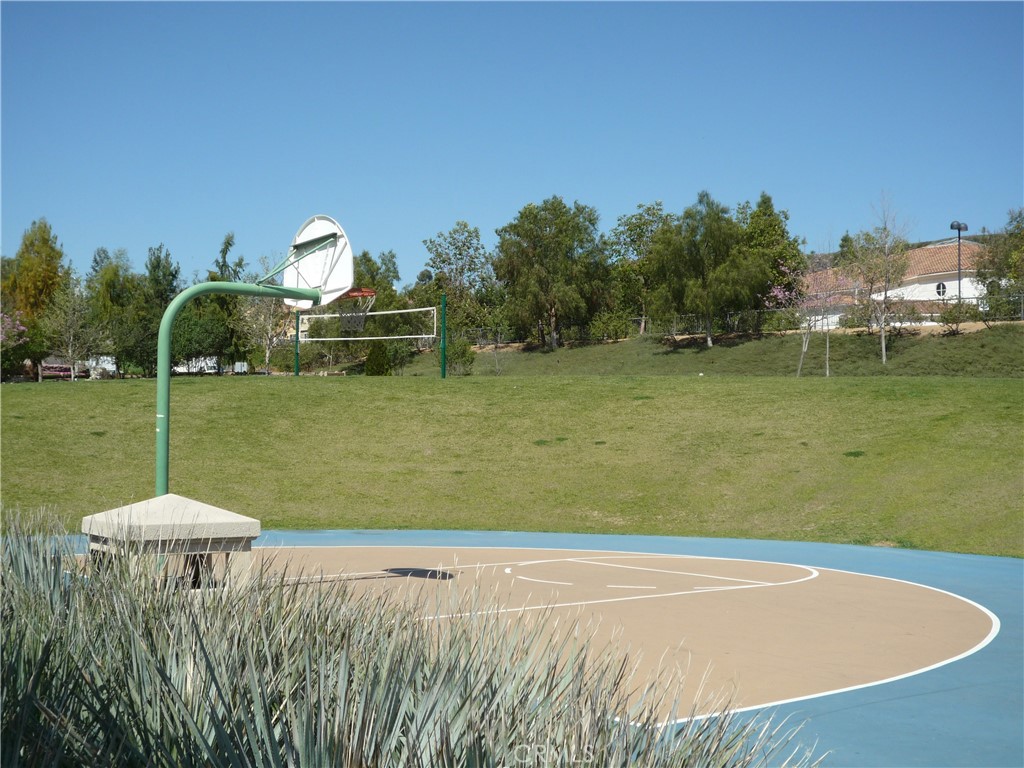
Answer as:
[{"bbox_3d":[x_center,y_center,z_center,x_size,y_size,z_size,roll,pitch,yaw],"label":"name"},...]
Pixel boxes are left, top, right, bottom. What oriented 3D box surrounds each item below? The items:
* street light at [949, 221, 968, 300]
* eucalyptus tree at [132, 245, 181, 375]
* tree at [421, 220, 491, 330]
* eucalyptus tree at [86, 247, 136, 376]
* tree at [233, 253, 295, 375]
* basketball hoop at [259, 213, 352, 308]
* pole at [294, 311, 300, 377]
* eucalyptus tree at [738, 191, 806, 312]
[{"bbox_3d":[28.431,-7.429,82.865,0.650,6.000,1.400,-1,-3,32],"label":"street light"},{"bbox_3d":[-17.529,-3.663,64.000,2.360,6.589,2.360,0,-3,0],"label":"eucalyptus tree"},{"bbox_3d":[-3.496,-6.772,82.000,4.113,7.056,4.113,0,-3,0],"label":"tree"},{"bbox_3d":[-19.077,-3.453,62.000,2.286,6.192,2.286,0,-3,0],"label":"eucalyptus tree"},{"bbox_3d":[-12.410,-3.521,65.000,2.972,5.893,2.972,0,-3,0],"label":"tree"},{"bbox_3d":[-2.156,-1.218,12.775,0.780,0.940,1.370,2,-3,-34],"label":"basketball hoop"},{"bbox_3d":[-7.910,-1.494,48.000,0.110,2.450,0.110,0,-3,0],"label":"pole"},{"bbox_3d":[17.212,-8.821,86.000,4.313,7.664,4.313,0,-3,0],"label":"eucalyptus tree"}]

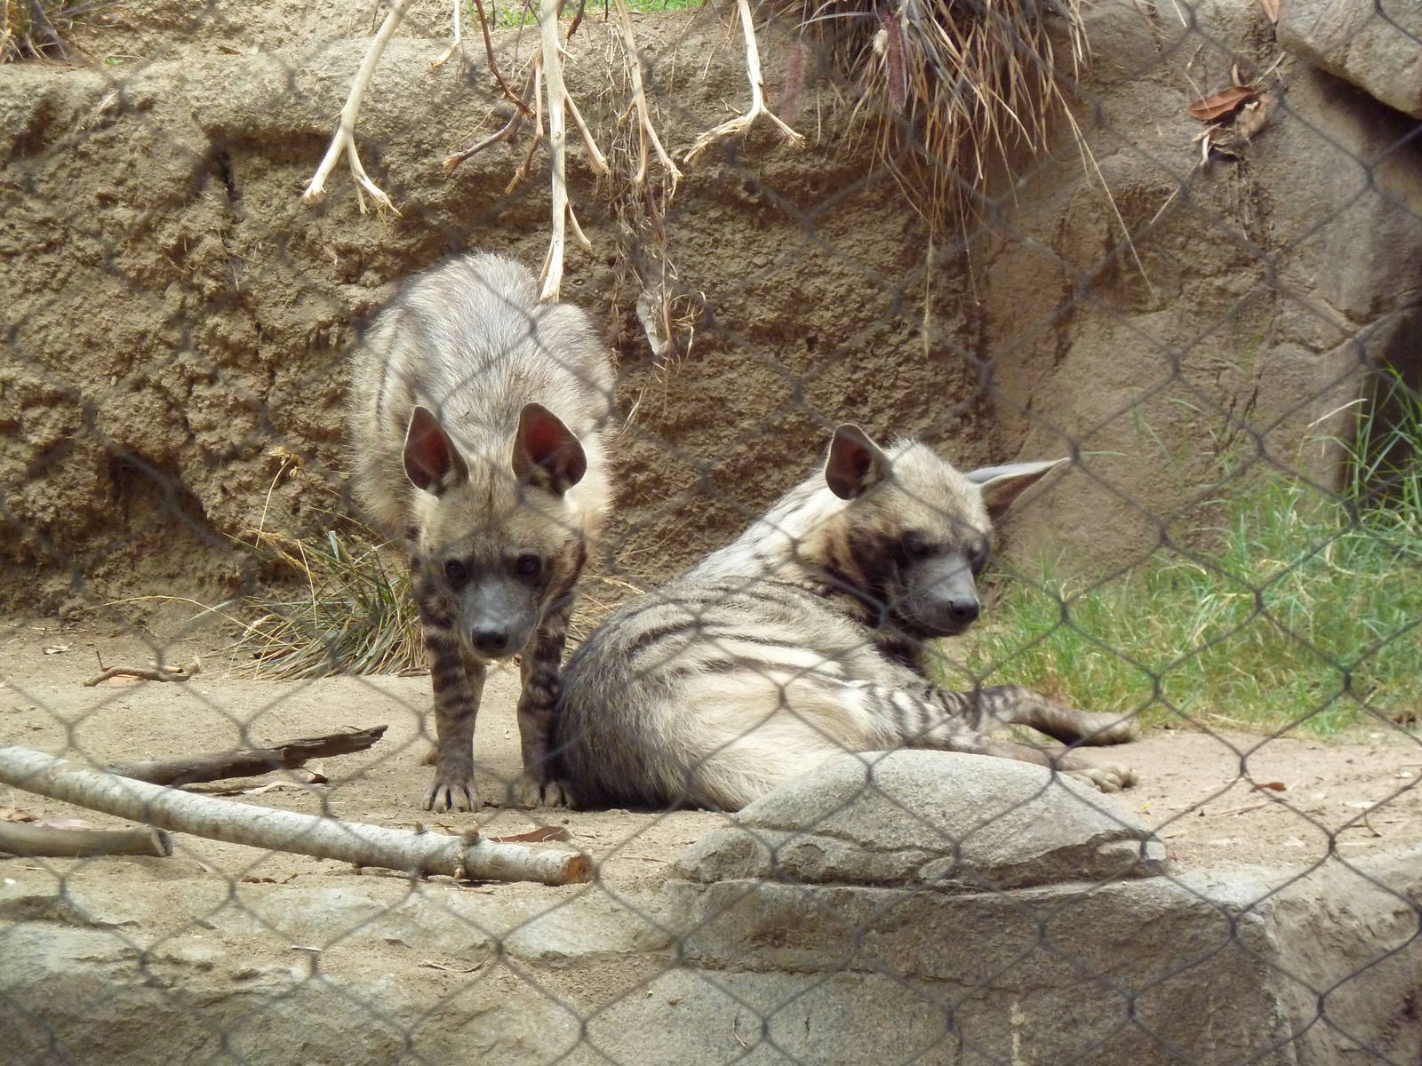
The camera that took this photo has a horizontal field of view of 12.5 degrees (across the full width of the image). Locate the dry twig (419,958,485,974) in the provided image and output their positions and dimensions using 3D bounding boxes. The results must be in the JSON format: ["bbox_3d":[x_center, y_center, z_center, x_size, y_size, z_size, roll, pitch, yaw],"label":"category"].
[{"bbox_3d":[-0.265,0.444,6.650,0.069,0.011,0.030,0,4,0],"label":"dry twig"}]

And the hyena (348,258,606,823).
[{"bbox_3d":[-0.305,-0.010,8.396,0.345,0.690,0.950,0,5,-3],"label":"hyena"}]

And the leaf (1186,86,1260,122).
[{"bbox_3d":[0.812,-0.681,10.300,0.113,0.055,0.045,0,5,0],"label":"leaf"}]

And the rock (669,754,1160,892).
[{"bbox_3d":[0.248,0.337,7.786,0.575,0.150,0.370,0,5,0],"label":"rock"}]

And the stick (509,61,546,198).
[{"bbox_3d":[-0.277,-0.612,9.800,0.055,0.200,0.050,0,5,0],"label":"stick"}]

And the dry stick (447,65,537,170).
[{"bbox_3d":[-0.331,-0.627,9.800,0.141,0.165,0.060,0,5,0],"label":"dry stick"}]

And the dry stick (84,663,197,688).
[{"bbox_3d":[-0.835,0.209,9.500,0.165,0.032,0.060,-1,5,-6],"label":"dry stick"}]

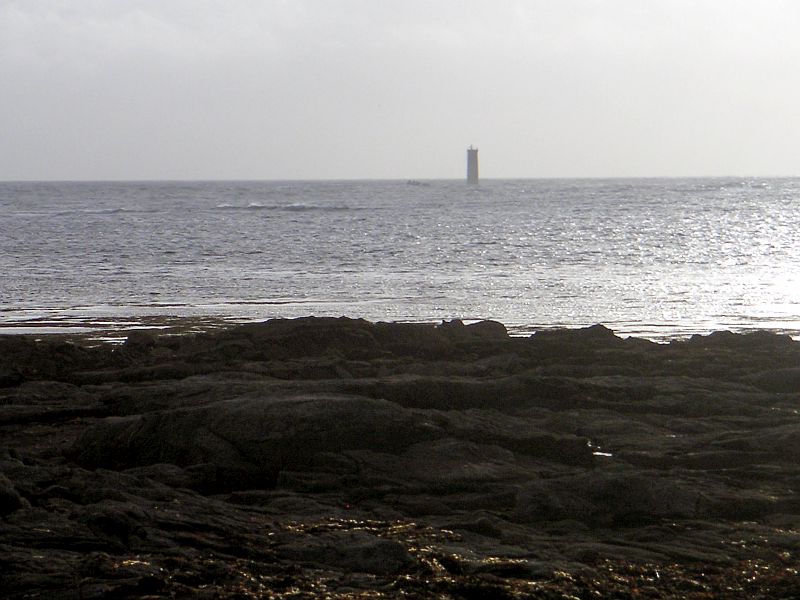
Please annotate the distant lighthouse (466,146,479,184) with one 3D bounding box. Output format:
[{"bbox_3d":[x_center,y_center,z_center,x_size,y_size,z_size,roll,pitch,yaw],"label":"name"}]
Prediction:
[{"bbox_3d":[41.093,-76.137,1450.000,6.300,21.480,6.300,0,3,2],"label":"distant lighthouse"}]

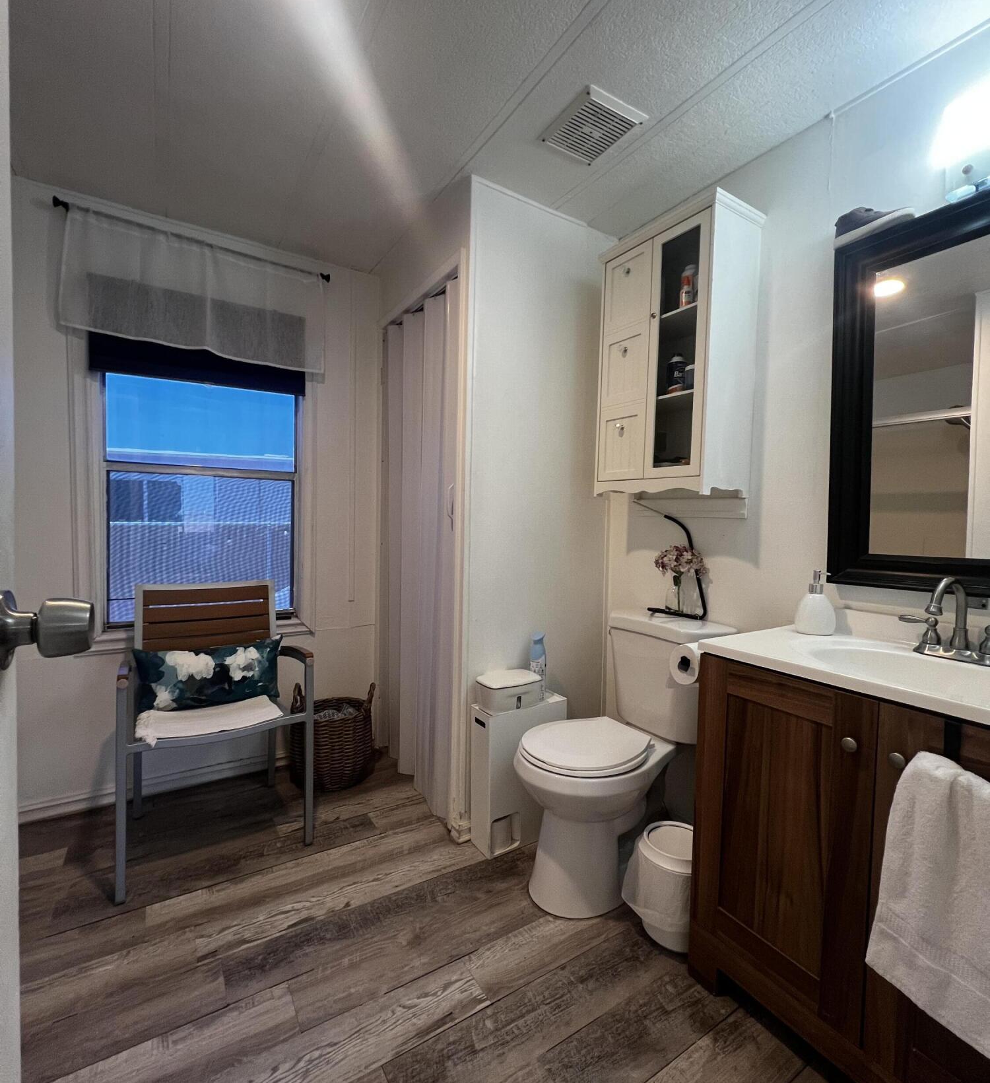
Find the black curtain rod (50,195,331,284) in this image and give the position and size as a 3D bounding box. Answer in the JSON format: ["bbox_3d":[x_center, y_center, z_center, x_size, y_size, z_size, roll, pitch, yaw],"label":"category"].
[{"bbox_3d":[-1.173,-1.226,2.034,0.993,0.035,0.075,0,3,-32],"label":"black curtain rod"}]

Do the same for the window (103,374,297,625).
[{"bbox_3d":[-1.245,-0.198,2.155,0.722,1.097,0.070,0,3,-32],"label":"window"}]

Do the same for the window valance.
[{"bbox_3d":[-1.188,-0.996,2.045,0.953,0.445,0.060,0,3,-32],"label":"window valance"}]

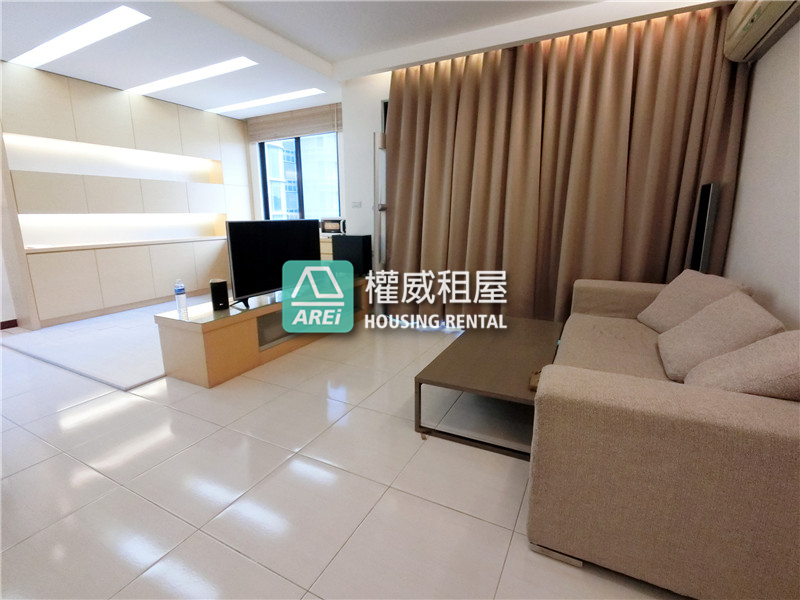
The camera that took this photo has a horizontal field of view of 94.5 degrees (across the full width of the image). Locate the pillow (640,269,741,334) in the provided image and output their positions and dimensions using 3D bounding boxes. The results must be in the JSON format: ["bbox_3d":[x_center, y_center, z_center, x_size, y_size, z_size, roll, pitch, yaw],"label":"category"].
[{"bbox_3d":[1.845,0.038,2.390,0.160,0.454,0.509,33,18,-9],"label":"pillow"}]

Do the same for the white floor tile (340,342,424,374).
[{"bbox_3d":[-0.139,0.469,2.950,0.500,0.013,0.500,6,14,27],"label":"white floor tile"}]

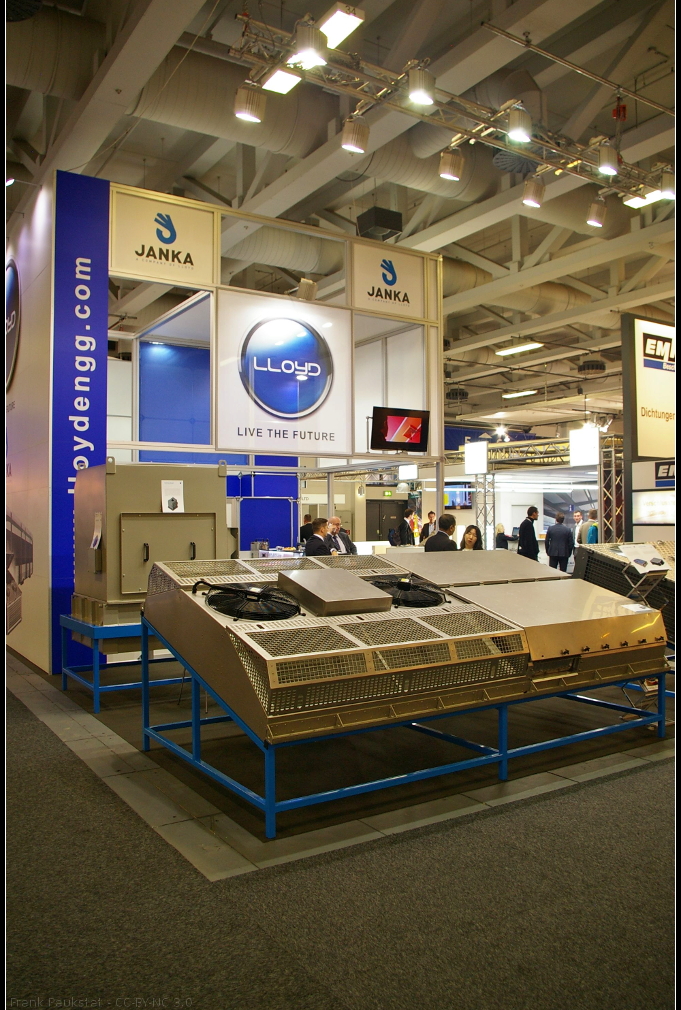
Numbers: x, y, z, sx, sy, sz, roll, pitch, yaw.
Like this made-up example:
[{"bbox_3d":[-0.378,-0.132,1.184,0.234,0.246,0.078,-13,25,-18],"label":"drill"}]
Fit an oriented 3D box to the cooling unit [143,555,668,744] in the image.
[{"bbox_3d":[0.574,0.776,5.528,3.368,0.502,1.947,1,13,-33],"label":"cooling unit"}]

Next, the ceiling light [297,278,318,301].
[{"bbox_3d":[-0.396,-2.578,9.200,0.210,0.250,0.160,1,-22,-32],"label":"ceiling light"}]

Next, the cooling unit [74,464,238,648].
[{"bbox_3d":[-1.777,0.468,7.421,1.323,1.676,1.091,1,-2,-33],"label":"cooling unit"}]

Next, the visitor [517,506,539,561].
[{"bbox_3d":[3.515,0.985,14.382,0.350,1.830,0.500,0,-2,-28],"label":"visitor"}]

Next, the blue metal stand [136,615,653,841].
[{"bbox_3d":[0.452,1.192,5.272,3.124,0.889,1.830,1,-2,-33],"label":"blue metal stand"}]

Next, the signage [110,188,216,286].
[{"bbox_3d":[-2.092,-3.148,9.142,1.257,0.954,0.050,1,-2,-31],"label":"signage"}]

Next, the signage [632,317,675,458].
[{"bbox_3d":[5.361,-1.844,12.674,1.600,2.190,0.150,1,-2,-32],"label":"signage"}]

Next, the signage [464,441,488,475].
[{"bbox_3d":[2.694,-0.921,15.200,0.090,0.640,0.650,1,-2,-32],"label":"signage"}]

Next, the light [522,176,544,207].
[{"bbox_3d":[2.266,-3.671,9.000,0.235,0.300,0.235,1,11,-32],"label":"light"}]

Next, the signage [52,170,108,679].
[{"bbox_3d":[-2.774,-0.895,8.217,0.573,5.321,0.060,1,-2,-32],"label":"signage"}]

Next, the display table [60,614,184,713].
[{"bbox_3d":[-1.813,1.434,7.362,1.383,0.732,1.131,1,-2,-33],"label":"display table"}]

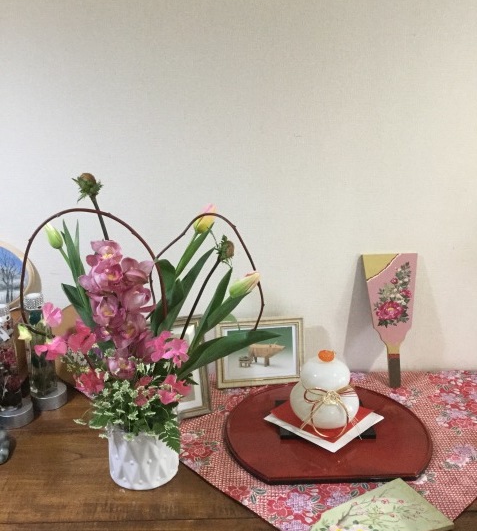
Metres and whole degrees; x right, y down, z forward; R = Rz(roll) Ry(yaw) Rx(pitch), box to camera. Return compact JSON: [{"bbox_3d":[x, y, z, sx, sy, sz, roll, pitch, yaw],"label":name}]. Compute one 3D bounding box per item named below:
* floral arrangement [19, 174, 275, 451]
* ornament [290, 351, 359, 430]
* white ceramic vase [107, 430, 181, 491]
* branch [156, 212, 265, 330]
[{"bbox_3d":[-0.134,0.068,0.842,0.385,0.395,0.240,-1,16,0],"label":"floral arrangement"},{"bbox_3d":[0.150,0.213,0.984,0.119,0.137,0.122,-1,16,0],"label":"ornament"},{"bbox_3d":[-0.153,0.283,0.910,0.110,0.095,0.110,-1,16,0],"label":"white ceramic vase"},{"bbox_3d":[-0.043,0.012,0.862,0.165,0.190,0.090,-1,16,0],"label":"branch"}]

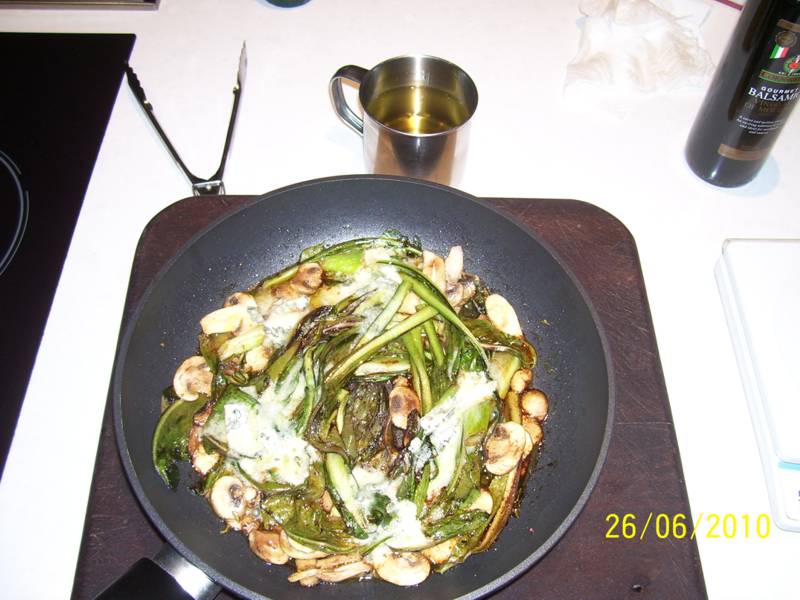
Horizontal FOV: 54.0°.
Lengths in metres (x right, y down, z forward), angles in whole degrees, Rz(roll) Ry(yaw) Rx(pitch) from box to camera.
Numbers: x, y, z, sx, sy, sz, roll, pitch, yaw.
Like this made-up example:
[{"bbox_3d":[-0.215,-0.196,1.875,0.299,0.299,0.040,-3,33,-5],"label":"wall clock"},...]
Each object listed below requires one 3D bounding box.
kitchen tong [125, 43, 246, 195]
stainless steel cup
[{"bbox_3d":[-0.175,-0.146,0.660,0.111,0.026,0.195,-9,58,-6],"label":"kitchen tong"},{"bbox_3d":[0.002,-0.136,0.621,0.115,0.082,0.086,23,60,14],"label":"stainless steel cup"}]

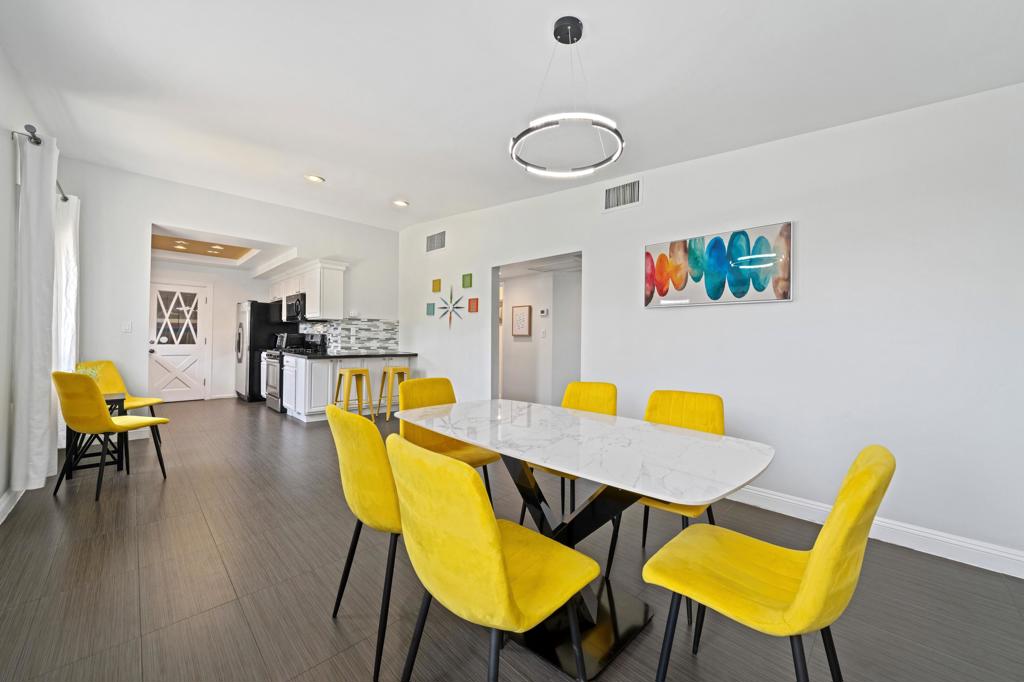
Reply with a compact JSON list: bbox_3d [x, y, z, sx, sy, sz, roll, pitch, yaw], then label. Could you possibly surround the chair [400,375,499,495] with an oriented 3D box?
[{"bbox_3d":[-0.367,0.692,2.429,0.446,0.870,0.559,1,0,-44],"label":"chair"}]

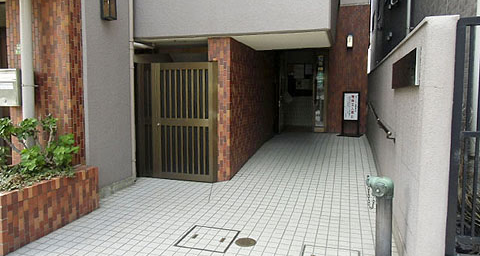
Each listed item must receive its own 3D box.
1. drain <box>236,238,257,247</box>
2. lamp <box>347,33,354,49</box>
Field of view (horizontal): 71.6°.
[{"bbox_3d":[0.051,1.025,2.961,0.190,0.015,0.190,0,5,0],"label":"drain"},{"bbox_3d":[2.548,-2.018,7.705,0.155,0.325,0.120,1,6,17],"label":"lamp"}]

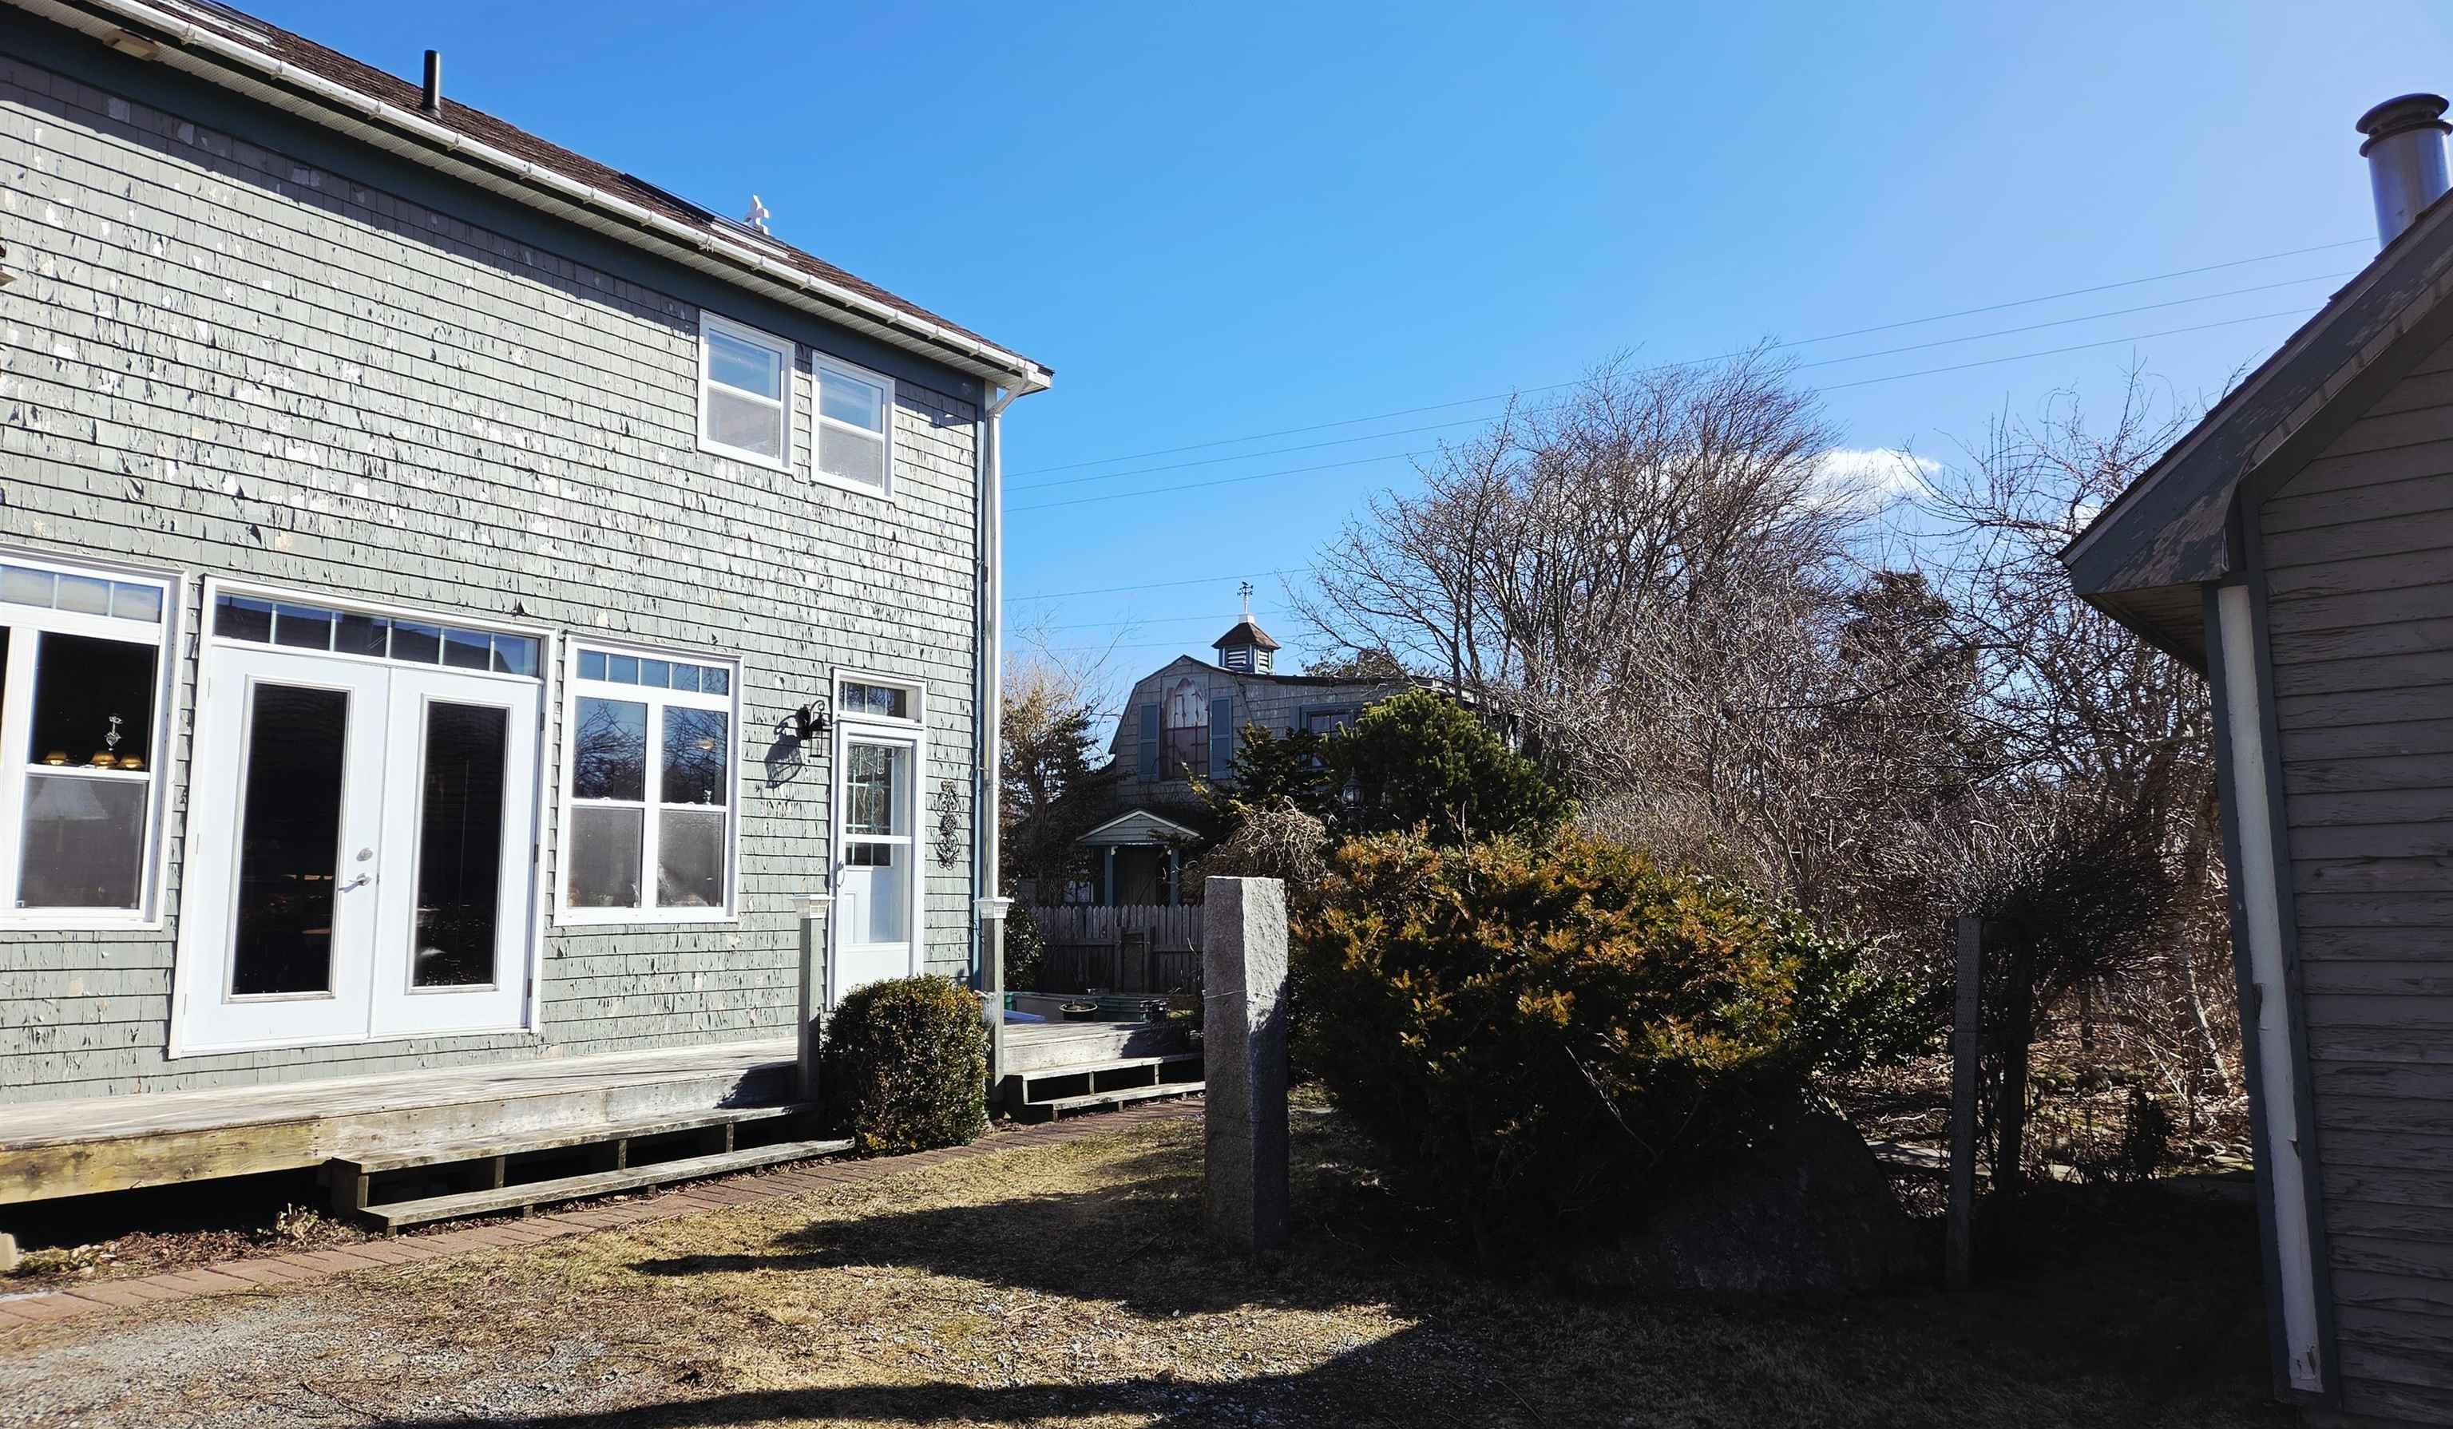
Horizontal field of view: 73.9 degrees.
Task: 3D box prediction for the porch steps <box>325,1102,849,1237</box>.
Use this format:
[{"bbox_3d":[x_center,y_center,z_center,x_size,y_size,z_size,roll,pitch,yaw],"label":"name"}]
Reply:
[{"bbox_3d":[-2.804,2.076,7.639,0.490,0.290,2.500,-5,-9,32],"label":"porch steps"}]

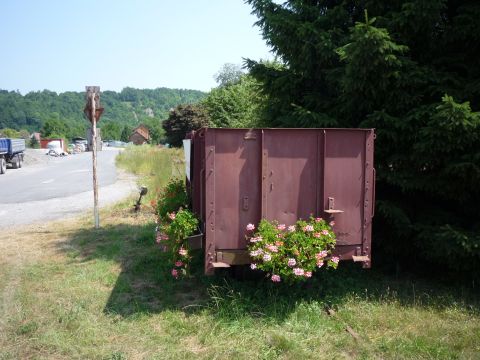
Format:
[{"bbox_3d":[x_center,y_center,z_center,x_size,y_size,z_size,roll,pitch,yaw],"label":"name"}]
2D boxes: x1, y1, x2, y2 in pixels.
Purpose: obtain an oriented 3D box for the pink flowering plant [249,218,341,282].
[{"bbox_3d":[0.509,0.669,4.300,0.840,0.600,0.450,-1,5,-9],"label":"pink flowering plant"}]

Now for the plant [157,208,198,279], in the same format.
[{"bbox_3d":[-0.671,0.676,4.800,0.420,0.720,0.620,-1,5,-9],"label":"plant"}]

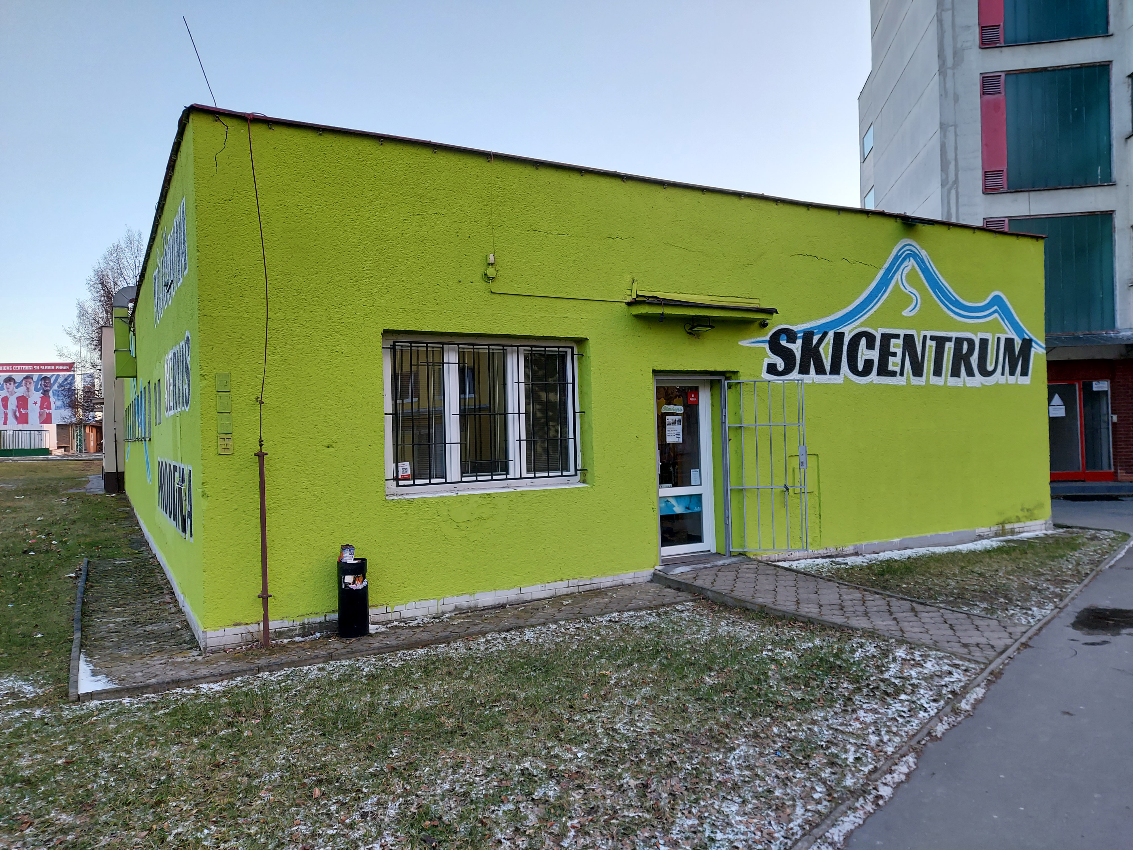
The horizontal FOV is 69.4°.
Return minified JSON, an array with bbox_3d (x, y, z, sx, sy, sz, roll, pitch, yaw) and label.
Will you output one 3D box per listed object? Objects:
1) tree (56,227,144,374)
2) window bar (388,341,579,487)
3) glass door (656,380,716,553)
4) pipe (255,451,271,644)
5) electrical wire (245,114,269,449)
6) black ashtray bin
[{"bbox_3d":[-24.888,-4.652,47.000,8.000,13.000,8.000,-1,0,0],"label":"tree"},{"bbox_3d":[-0.745,-0.105,7.815,2.015,1.435,0.150,-1,0,-30],"label":"window bar"},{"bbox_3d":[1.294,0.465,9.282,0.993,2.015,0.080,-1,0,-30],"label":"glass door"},{"bbox_3d":[-2.406,0.981,6.512,0.100,1.560,0.090,-1,0,-30],"label":"pipe"},{"bbox_3d":[-2.443,-1.133,6.539,0.160,2.654,0.100,-1,0,-30],"label":"electrical wire"},{"bbox_3d":[-1.766,1.428,6.780,0.245,0.595,0.245,-1,0,-30],"label":"black ashtray bin"}]

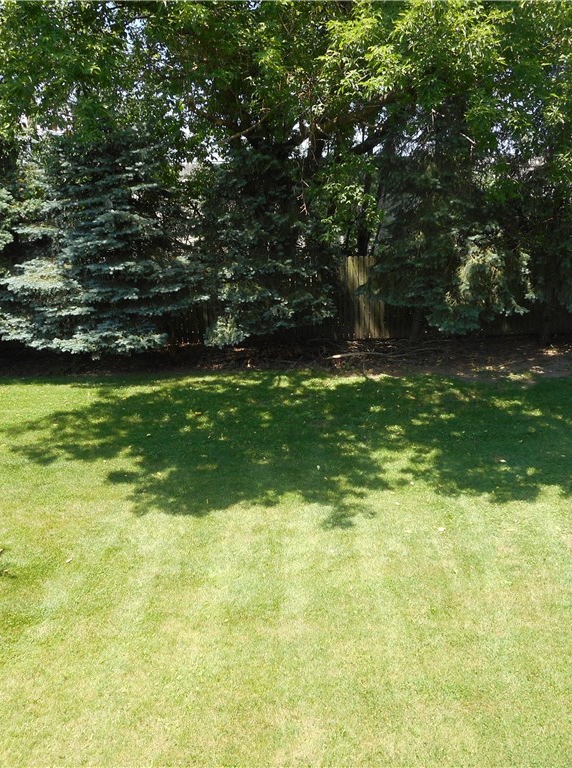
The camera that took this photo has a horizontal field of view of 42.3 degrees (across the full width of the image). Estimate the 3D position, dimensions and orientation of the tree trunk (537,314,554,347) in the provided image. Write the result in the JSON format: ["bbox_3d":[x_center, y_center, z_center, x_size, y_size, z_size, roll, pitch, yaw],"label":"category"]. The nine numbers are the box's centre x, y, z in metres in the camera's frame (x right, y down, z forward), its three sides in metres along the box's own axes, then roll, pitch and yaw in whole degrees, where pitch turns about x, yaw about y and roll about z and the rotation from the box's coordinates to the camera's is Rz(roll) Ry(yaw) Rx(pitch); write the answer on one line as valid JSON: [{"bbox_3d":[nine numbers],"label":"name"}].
[{"bbox_3d":[5.711,-1.193,16.182,0.280,0.662,0.280,0,15,0],"label":"tree trunk"}]

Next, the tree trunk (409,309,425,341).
[{"bbox_3d":[2.954,-1.340,16.674,0.250,0.686,0.250,0,15,0],"label":"tree trunk"}]

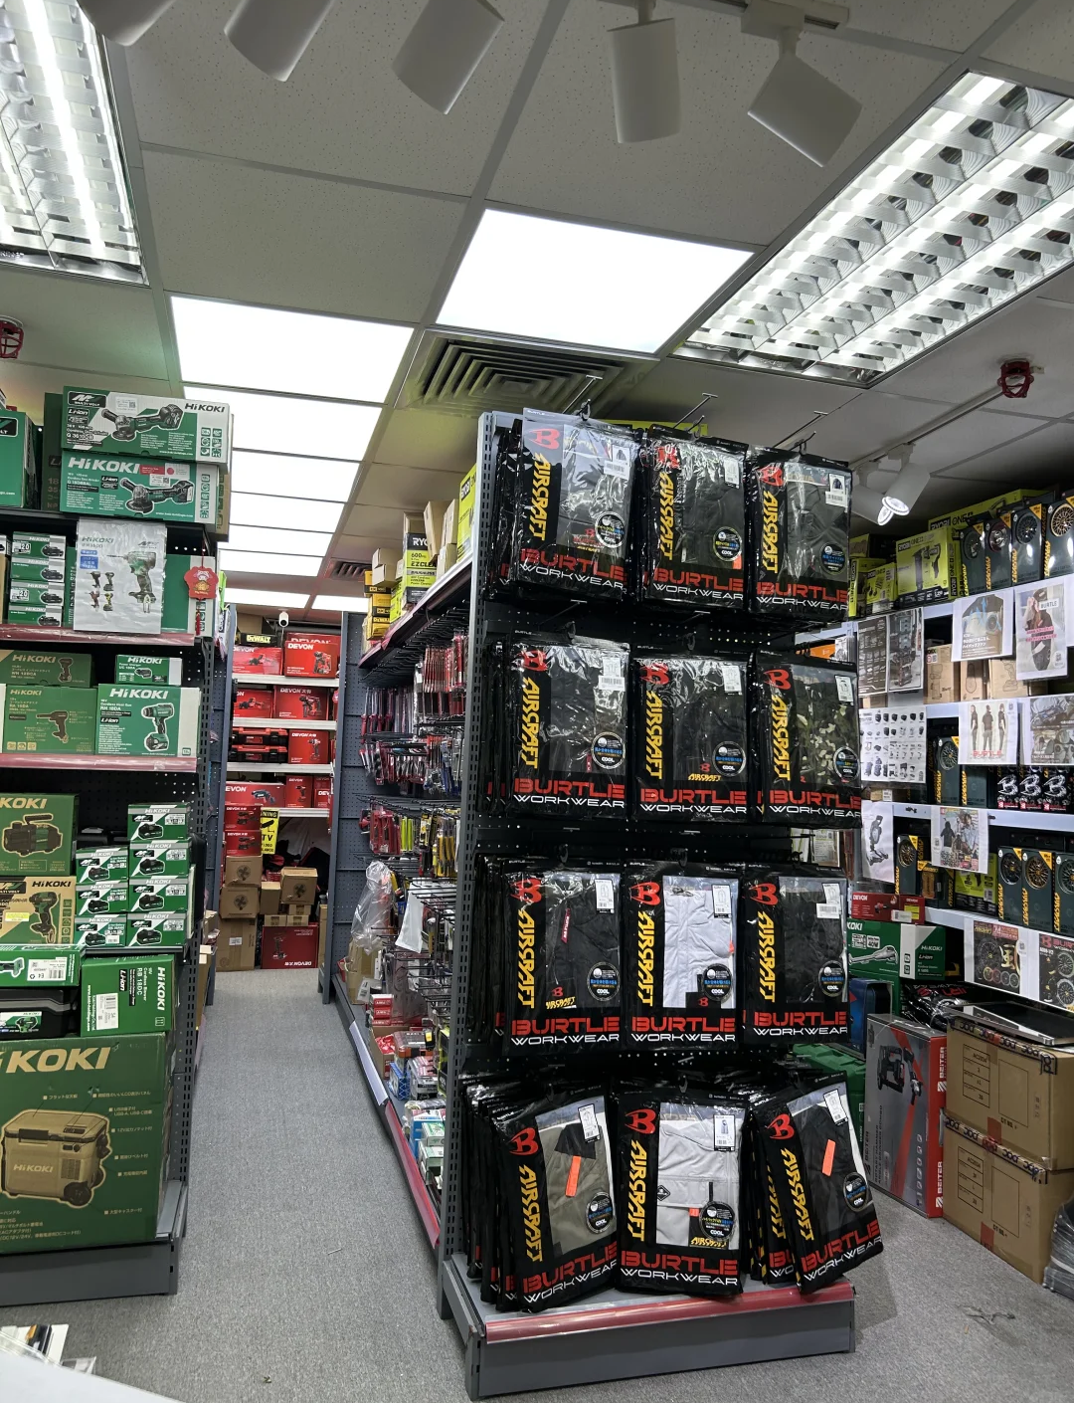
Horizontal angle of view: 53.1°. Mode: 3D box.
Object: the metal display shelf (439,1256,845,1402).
[{"bbox_3d":[0.251,1.438,2.595,0.925,0.155,0.380,3,-4,-15],"label":"metal display shelf"}]

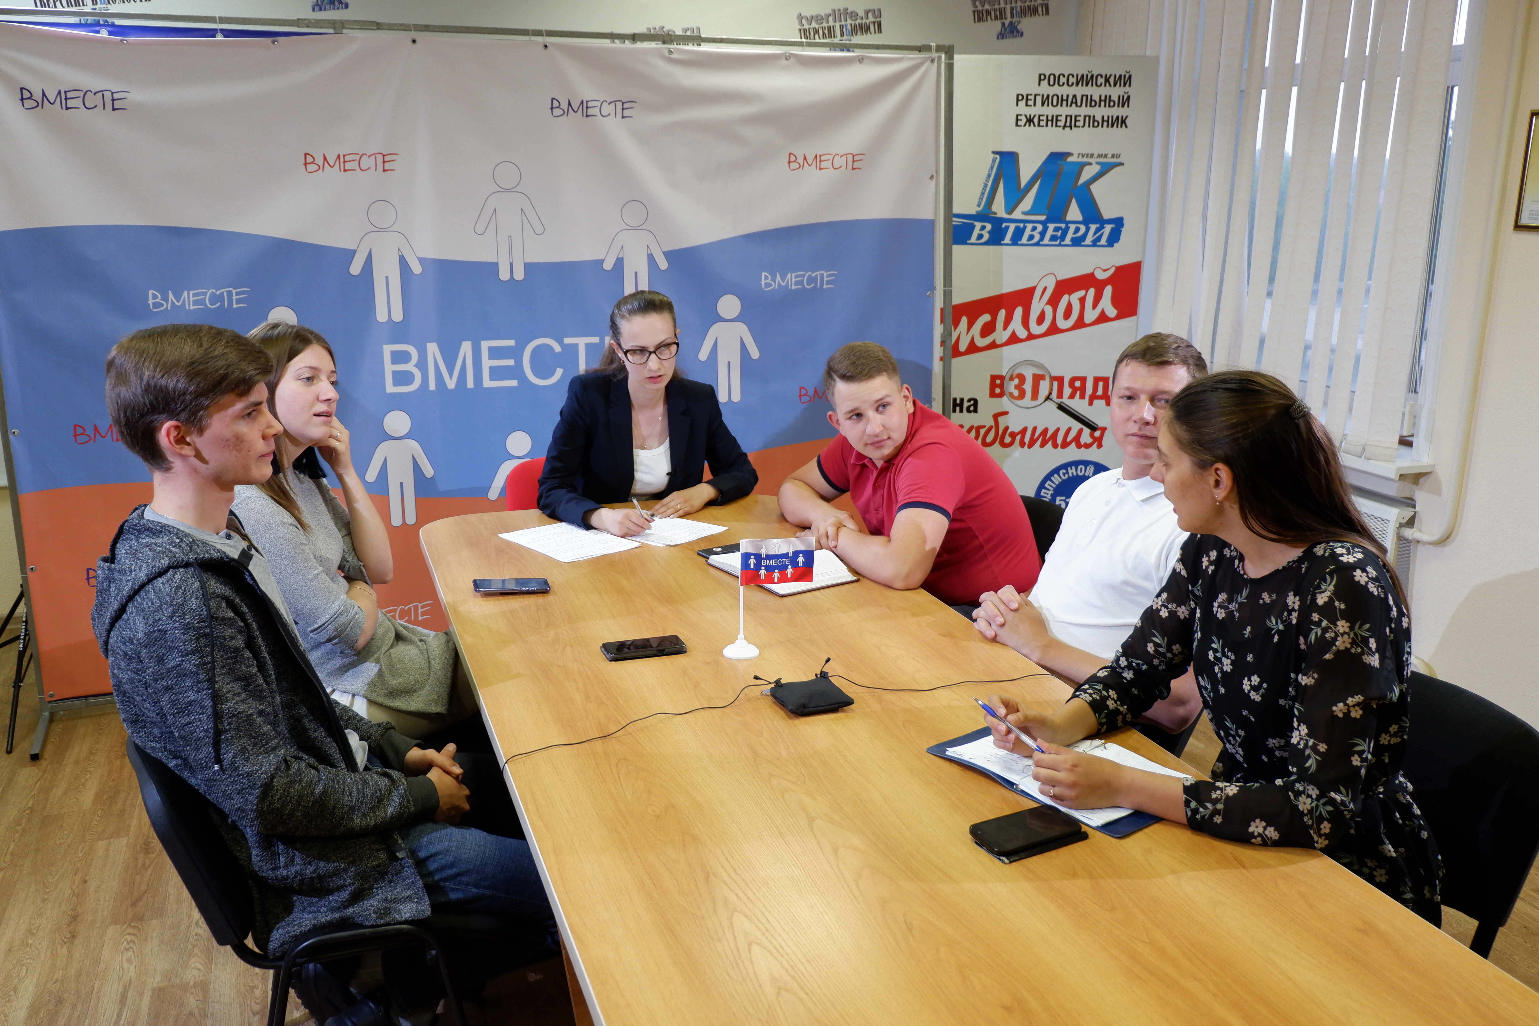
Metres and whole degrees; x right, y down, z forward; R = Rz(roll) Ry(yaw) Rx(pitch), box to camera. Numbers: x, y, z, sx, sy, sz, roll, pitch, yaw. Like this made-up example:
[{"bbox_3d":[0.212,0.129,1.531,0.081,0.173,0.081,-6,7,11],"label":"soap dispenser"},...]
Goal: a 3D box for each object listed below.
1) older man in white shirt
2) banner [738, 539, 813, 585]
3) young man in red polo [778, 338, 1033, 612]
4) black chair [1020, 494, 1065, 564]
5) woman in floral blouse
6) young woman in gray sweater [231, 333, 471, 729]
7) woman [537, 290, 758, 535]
[{"bbox_3d":[0.578,0.325,2.437,0.800,1.320,0.550,-8,17,-27],"label":"older man in white shirt"},{"bbox_3d":[0.017,0.088,2.305,0.140,0.088,0.025,-2,15,-7],"label":"banner"},{"bbox_3d":[0.311,0.194,3.105,0.780,1.230,0.620,-8,17,-29],"label":"young man in red polo"},{"bbox_3d":[0.457,0.386,3.179,0.570,0.820,0.530,-5,16,-20],"label":"black chair"},{"bbox_3d":[0.662,0.469,1.956,0.720,1.290,0.550,-9,17,-31],"label":"woman in floral blouse"},{"bbox_3d":[-0.899,0.293,2.625,0.780,1.280,0.500,0,15,0],"label":"young woman in gray sweater"},{"bbox_3d":[-0.346,0.055,3.523,0.580,1.280,0.780,-5,16,-20],"label":"woman"}]

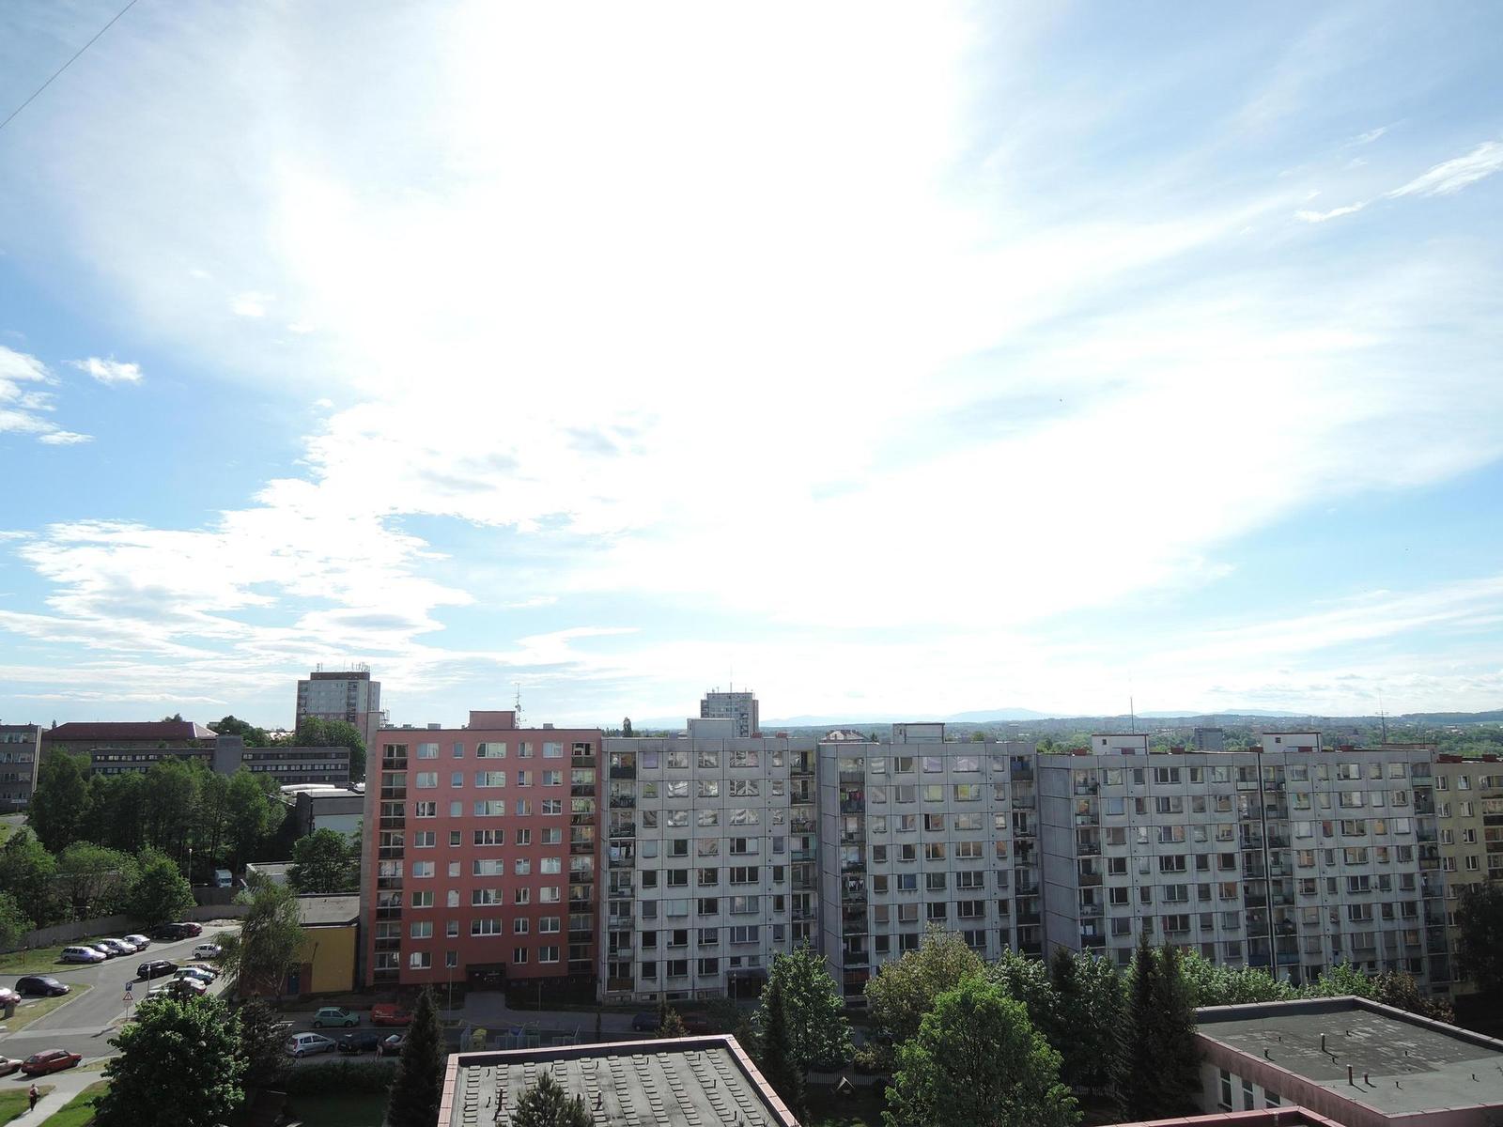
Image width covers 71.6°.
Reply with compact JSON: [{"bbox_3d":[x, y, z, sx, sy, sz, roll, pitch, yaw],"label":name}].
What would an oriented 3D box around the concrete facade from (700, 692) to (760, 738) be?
[{"bbox_3d":[-10.650,86.340,525.000,27.500,41.000,22.000,0,-9,-3],"label":"concrete facade"}]

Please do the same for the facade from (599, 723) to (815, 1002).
[{"bbox_3d":[-4.740,29.550,107.430,21.200,26.700,11.500,2,-9,-13],"label":"facade"}]

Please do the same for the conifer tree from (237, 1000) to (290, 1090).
[{"bbox_3d":[-36.720,35.790,77.610,4.200,6.500,4.200,4,-9,-24],"label":"conifer tree"}]

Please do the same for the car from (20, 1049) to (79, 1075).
[{"bbox_3d":[-54.320,38.730,81.220,1.660,1.410,3.900,-6,-10,34],"label":"car"}]

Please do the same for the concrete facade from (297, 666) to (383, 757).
[{"bbox_3d":[-156.750,60.060,398.500,27.000,36.000,17.000,1,-8,-9],"label":"concrete facade"}]

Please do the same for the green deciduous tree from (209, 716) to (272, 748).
[{"bbox_3d":[-168.900,59.690,345.000,17.000,18.480,17.000,4,-10,-25],"label":"green deciduous tree"}]

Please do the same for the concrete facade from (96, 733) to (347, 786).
[{"bbox_3d":[-156.980,59.980,314.740,72.800,14.800,12.000,1,-9,-7],"label":"concrete facade"}]

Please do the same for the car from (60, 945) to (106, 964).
[{"bbox_3d":[-75.220,44.130,117.620,4.400,1.470,1.740,0,-8,-2],"label":"car"}]

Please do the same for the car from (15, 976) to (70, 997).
[{"bbox_3d":[-64.340,38.250,94.730,4.400,1.470,1.750,-3,-9,16],"label":"car"}]

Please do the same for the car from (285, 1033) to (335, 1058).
[{"bbox_3d":[-36.120,39.340,85.470,3.820,1.520,1.690,7,-11,-40],"label":"car"}]

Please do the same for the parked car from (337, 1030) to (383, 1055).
[{"bbox_3d":[-32.520,39.590,86.350,3.950,1.470,1.720,7,-11,-40],"label":"parked car"}]

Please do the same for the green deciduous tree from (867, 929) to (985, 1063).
[{"bbox_3d":[13.870,34.440,83.300,9.800,10.370,9.200,-2,-9,9],"label":"green deciduous tree"}]

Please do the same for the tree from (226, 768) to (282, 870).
[{"bbox_3d":[-76.830,39.540,161.000,7.400,15.580,7.400,4,-10,-25],"label":"tree"}]

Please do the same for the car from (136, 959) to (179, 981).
[{"bbox_3d":[-61.630,41.780,107.950,1.680,1.480,4.000,-6,-10,33],"label":"car"}]

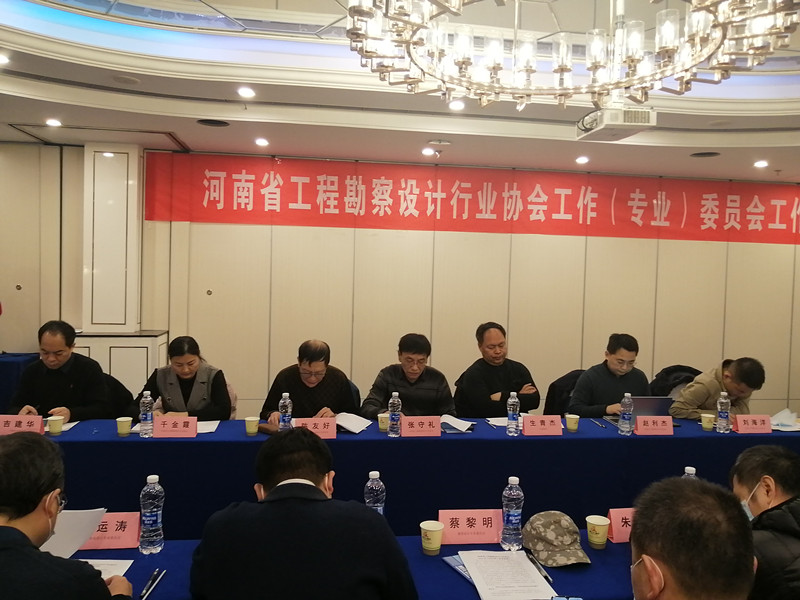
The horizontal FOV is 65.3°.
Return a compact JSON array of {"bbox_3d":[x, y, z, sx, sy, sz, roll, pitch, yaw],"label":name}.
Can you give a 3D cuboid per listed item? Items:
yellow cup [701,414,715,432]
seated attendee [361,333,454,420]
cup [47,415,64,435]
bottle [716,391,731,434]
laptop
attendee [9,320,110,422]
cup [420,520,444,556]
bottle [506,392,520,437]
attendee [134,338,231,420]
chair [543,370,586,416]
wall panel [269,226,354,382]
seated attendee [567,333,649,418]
[{"bbox_3d":[1.814,0.732,3.686,0.076,0.086,0.076,2,2,0],"label":"yellow cup"},{"bbox_3d":[0.043,0.833,3.793,0.570,1.257,0.720,1,2,-8],"label":"seated attendee"},{"bbox_3d":[-1.765,0.650,3.203,0.076,0.086,0.076,1,2,-8],"label":"cup"},{"bbox_3d":[1.895,0.660,3.640,0.067,0.222,0.067,1,2,-8],"label":"bottle"},{"bbox_3d":[1.473,0.657,3.779,0.360,0.210,0.300,1,2,-8],"label":"laptop"},{"bbox_3d":[-1.950,0.760,3.550,0.580,1.280,0.760,1,2,-8],"label":"attendee"},{"bbox_3d":[0.095,0.718,1.867,0.074,0.083,0.074,2,2,0],"label":"cup"},{"bbox_3d":[0.639,0.636,3.483,0.068,0.226,0.068,1,2,-8],"label":"bottle"},{"bbox_3d":[-1.249,0.820,3.600,0.530,1.217,0.720,1,2,-8],"label":"attendee"},{"bbox_3d":[1.288,0.979,4.278,0.500,0.970,0.580,1,2,-8],"label":"chair"},{"bbox_3d":[-0.966,-0.103,6.873,0.898,2.845,0.080,1,2,-8],"label":"wall panel"},{"bbox_3d":[1.359,0.859,4.084,0.550,1.281,0.720,1,2,-18],"label":"seated attendee"}]

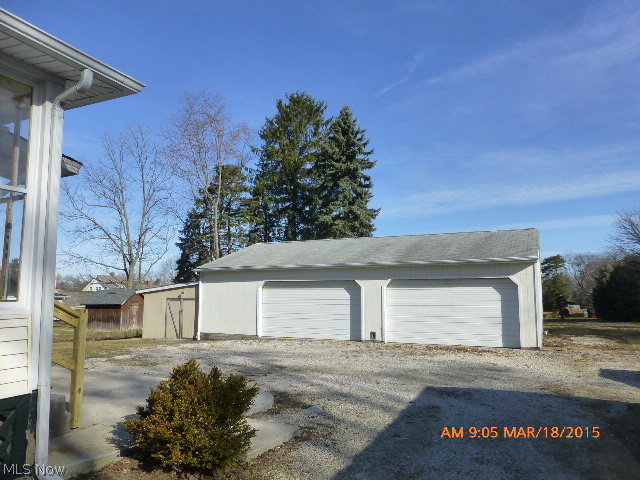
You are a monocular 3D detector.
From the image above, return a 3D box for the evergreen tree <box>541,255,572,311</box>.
[{"bbox_3d":[25.324,4.505,47.773,3.445,5.898,3.445,-3,-6,28],"label":"evergreen tree"}]

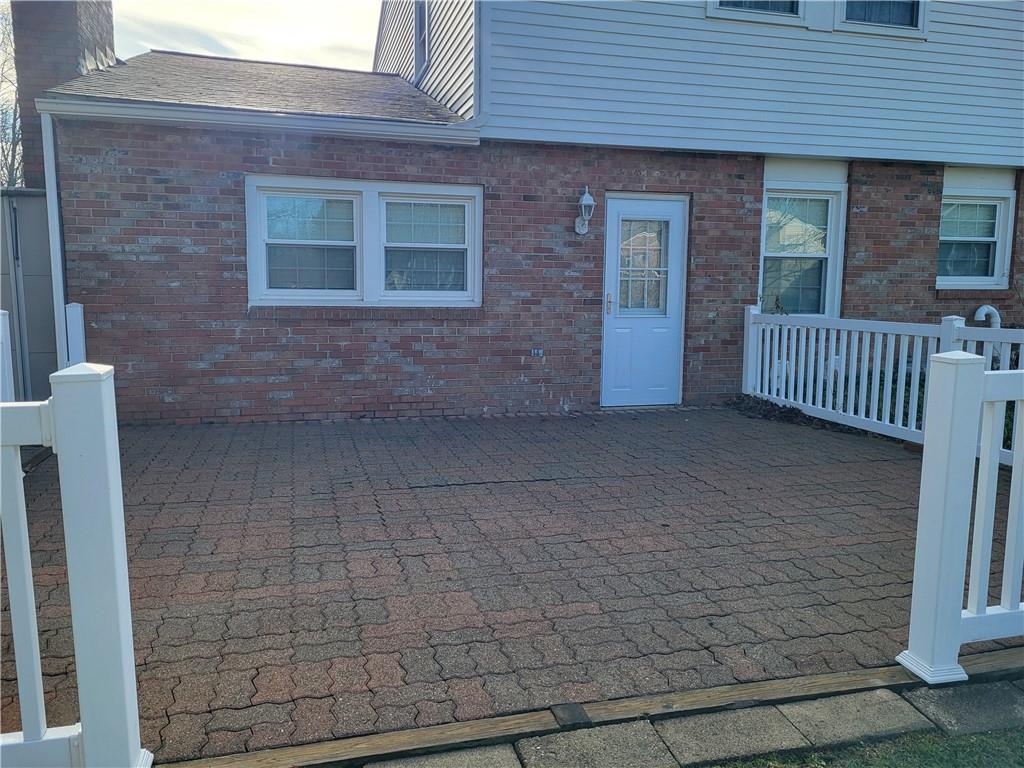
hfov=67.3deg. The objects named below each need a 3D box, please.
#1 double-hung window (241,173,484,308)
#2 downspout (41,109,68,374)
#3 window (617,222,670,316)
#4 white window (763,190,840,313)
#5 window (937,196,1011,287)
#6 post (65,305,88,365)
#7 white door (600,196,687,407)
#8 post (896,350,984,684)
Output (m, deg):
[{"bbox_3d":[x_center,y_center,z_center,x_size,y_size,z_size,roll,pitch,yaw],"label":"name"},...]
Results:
[{"bbox_3d":[-1.276,-1.232,6.827,2.046,1.099,0.110,-1,7,-14],"label":"double-hung window"},{"bbox_3d":[-3.652,-0.884,6.189,0.076,2.481,0.062,-1,7,-14],"label":"downspout"},{"bbox_3d":[1.300,-1.147,7.560,0.520,0.941,0.050,-1,7,-14],"label":"window"},{"bbox_3d":[2.981,-1.309,7.942,0.978,1.461,0.110,-1,7,-14],"label":"white window"},{"bbox_3d":[5.066,-1.563,8.435,0.953,1.039,0.110,-1,7,-14],"label":"window"},{"bbox_3d":[-3.542,-0.146,6.289,0.116,1.022,0.116,-1,7,-14],"label":"post"},{"bbox_3d":[1.300,-0.796,7.614,0.841,2.041,0.070,-1,7,-14],"label":"white door"},{"bbox_3d":[1.349,0.408,2.401,0.142,1.024,0.142,-1,7,-14],"label":"post"}]

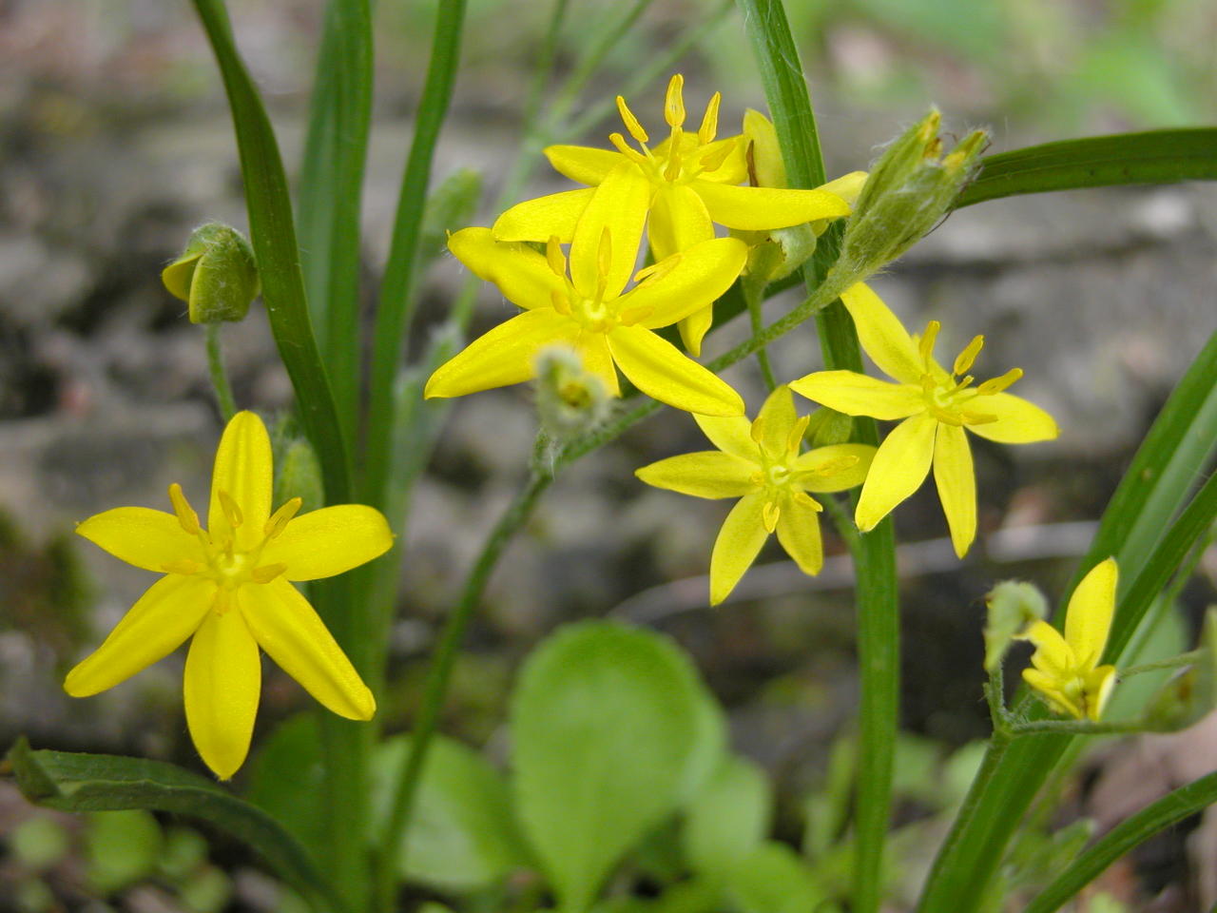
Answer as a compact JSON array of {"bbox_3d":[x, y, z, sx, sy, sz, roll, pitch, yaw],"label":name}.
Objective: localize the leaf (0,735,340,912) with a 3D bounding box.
[{"bbox_3d":[-0.033,0.028,0.168,0.025,0.011,0.011,0,23,0],"label":"leaf"}]

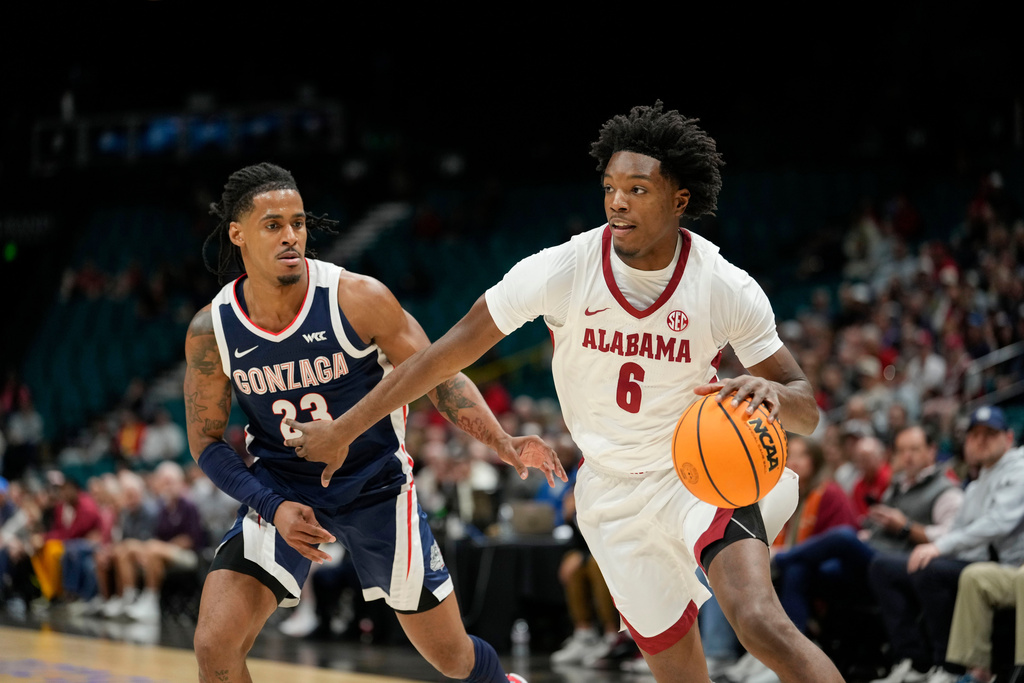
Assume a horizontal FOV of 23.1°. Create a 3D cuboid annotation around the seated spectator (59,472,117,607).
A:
[{"bbox_3d":[-3.687,1.761,21.900,0.850,1.190,0.550,3,-5,-32],"label":"seated spectator"}]

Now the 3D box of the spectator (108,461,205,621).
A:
[{"bbox_3d":[-2.840,1.584,20.000,0.850,1.260,0.580,3,-5,-33],"label":"spectator"}]

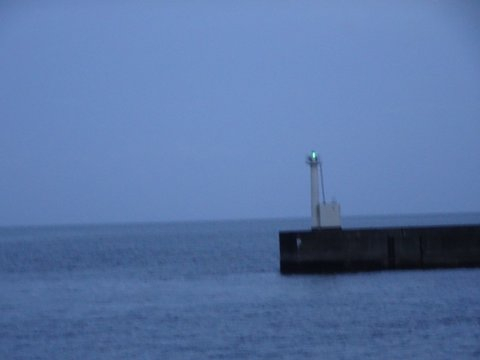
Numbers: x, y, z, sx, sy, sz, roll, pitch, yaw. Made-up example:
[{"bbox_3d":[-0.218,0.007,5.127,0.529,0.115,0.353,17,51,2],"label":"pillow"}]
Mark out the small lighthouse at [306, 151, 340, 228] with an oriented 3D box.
[{"bbox_3d":[7.858,0.855,218.982,3.060,7.220,2.000,-2,-1,0],"label":"small lighthouse"}]

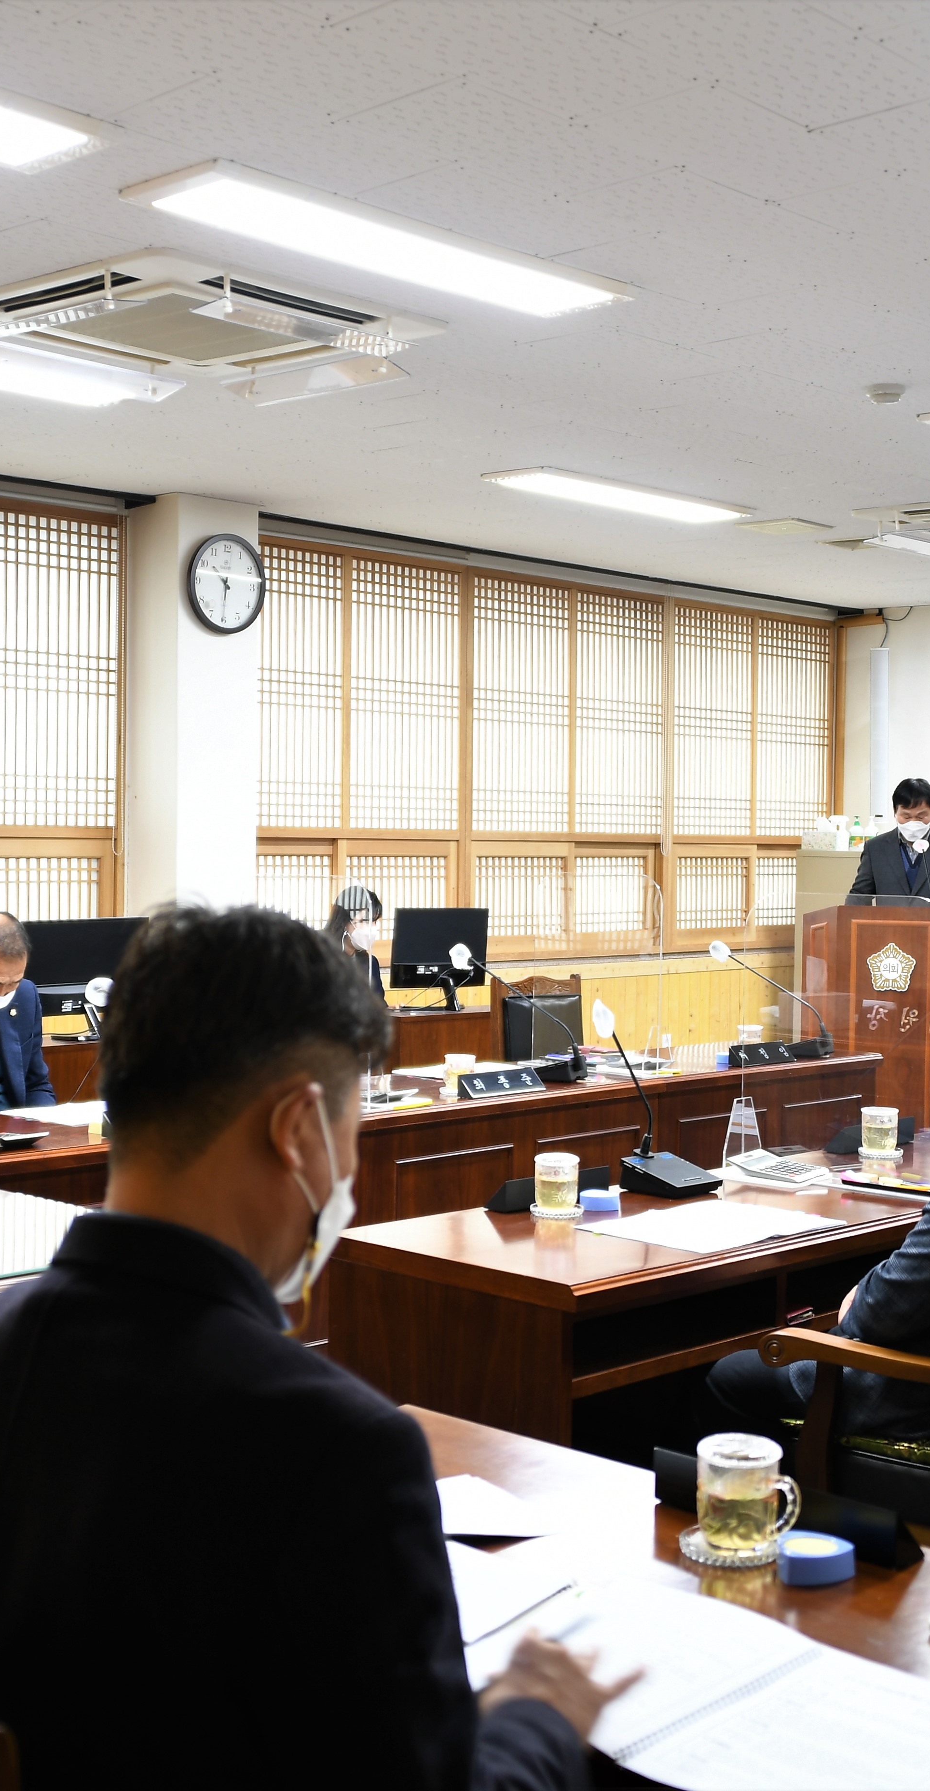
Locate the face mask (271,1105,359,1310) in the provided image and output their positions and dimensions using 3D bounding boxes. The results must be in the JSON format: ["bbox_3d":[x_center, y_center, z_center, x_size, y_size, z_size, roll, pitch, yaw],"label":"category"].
[{"bbox_3d":[-0.128,0.211,1.440,0.145,0.130,0.115,2,-18,46],"label":"face mask"}]

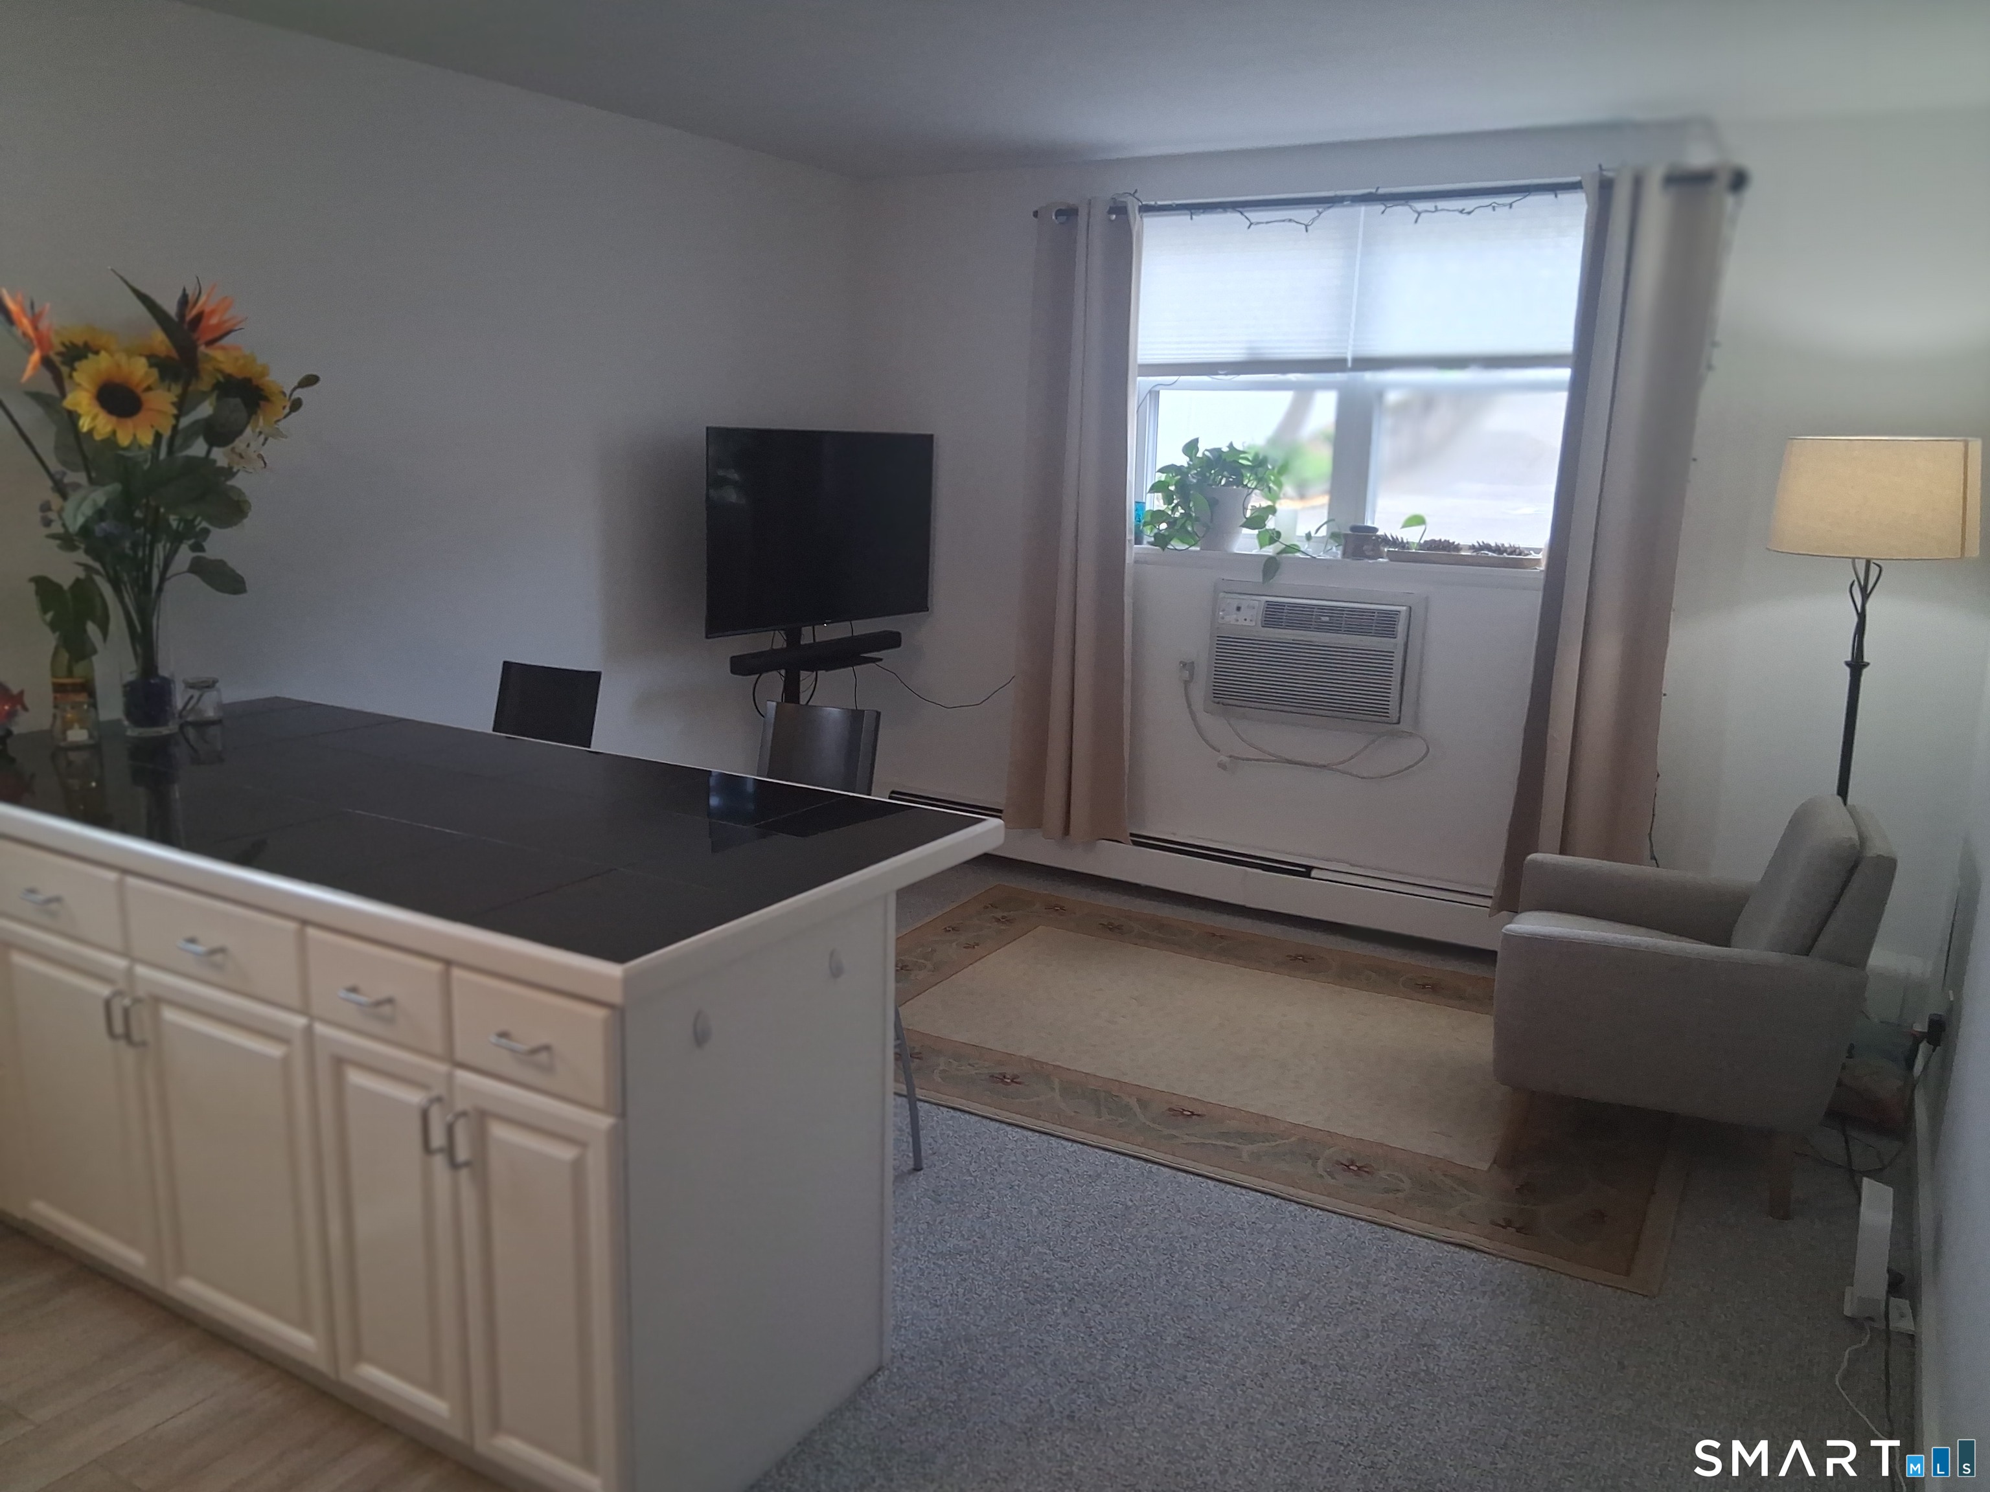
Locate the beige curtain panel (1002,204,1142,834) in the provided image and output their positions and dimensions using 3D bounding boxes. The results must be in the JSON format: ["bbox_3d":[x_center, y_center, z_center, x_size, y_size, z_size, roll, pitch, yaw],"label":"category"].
[{"bbox_3d":[0.253,-0.735,5.149,0.460,2.160,0.120,8,14,29],"label":"beige curtain panel"}]

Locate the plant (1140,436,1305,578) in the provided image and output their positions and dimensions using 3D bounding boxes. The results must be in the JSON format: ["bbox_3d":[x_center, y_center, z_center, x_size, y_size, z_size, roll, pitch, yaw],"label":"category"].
[{"bbox_3d":[0.757,-0.788,4.932,0.530,0.440,0.320,8,14,29],"label":"plant"}]

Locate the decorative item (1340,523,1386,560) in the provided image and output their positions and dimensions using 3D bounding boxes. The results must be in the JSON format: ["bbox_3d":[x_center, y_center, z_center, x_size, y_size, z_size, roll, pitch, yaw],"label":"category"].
[{"bbox_3d":[1.176,-0.647,4.746,0.140,0.110,0.130,8,14,29],"label":"decorative item"}]

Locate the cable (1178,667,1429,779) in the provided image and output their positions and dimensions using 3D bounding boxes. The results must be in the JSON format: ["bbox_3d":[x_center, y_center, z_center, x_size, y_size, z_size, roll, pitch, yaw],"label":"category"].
[{"bbox_3d":[0.993,-0.069,4.910,0.860,0.310,0.050,8,14,29],"label":"cable"}]

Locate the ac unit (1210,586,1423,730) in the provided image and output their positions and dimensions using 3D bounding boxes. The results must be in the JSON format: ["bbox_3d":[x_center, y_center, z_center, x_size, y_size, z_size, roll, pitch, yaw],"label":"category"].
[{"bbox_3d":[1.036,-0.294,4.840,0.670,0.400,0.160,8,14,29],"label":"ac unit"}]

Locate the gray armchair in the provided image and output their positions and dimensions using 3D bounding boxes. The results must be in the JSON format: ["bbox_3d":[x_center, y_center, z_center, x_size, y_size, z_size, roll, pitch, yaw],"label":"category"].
[{"bbox_3d":[1.510,0.513,3.334,0.700,0.790,0.690,6,13,22],"label":"gray armchair"}]

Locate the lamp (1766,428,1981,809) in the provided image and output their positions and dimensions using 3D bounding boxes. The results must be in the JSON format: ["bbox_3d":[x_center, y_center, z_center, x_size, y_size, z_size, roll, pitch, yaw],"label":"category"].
[{"bbox_3d":[2.077,0.050,3.672,0.410,1.580,0.410,8,14,29],"label":"lamp"}]

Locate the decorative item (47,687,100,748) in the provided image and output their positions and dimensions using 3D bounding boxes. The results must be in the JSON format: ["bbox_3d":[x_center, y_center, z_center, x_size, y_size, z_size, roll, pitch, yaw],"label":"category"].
[{"bbox_3d":[-1.821,-0.068,2.951,0.085,0.125,0.085,8,14,29],"label":"decorative item"}]

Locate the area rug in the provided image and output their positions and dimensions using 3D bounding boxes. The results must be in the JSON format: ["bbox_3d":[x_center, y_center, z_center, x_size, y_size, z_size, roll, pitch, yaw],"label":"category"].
[{"bbox_3d":[0.620,0.756,4.003,2.316,0.012,1.565,8,14,29],"label":"area rug"}]

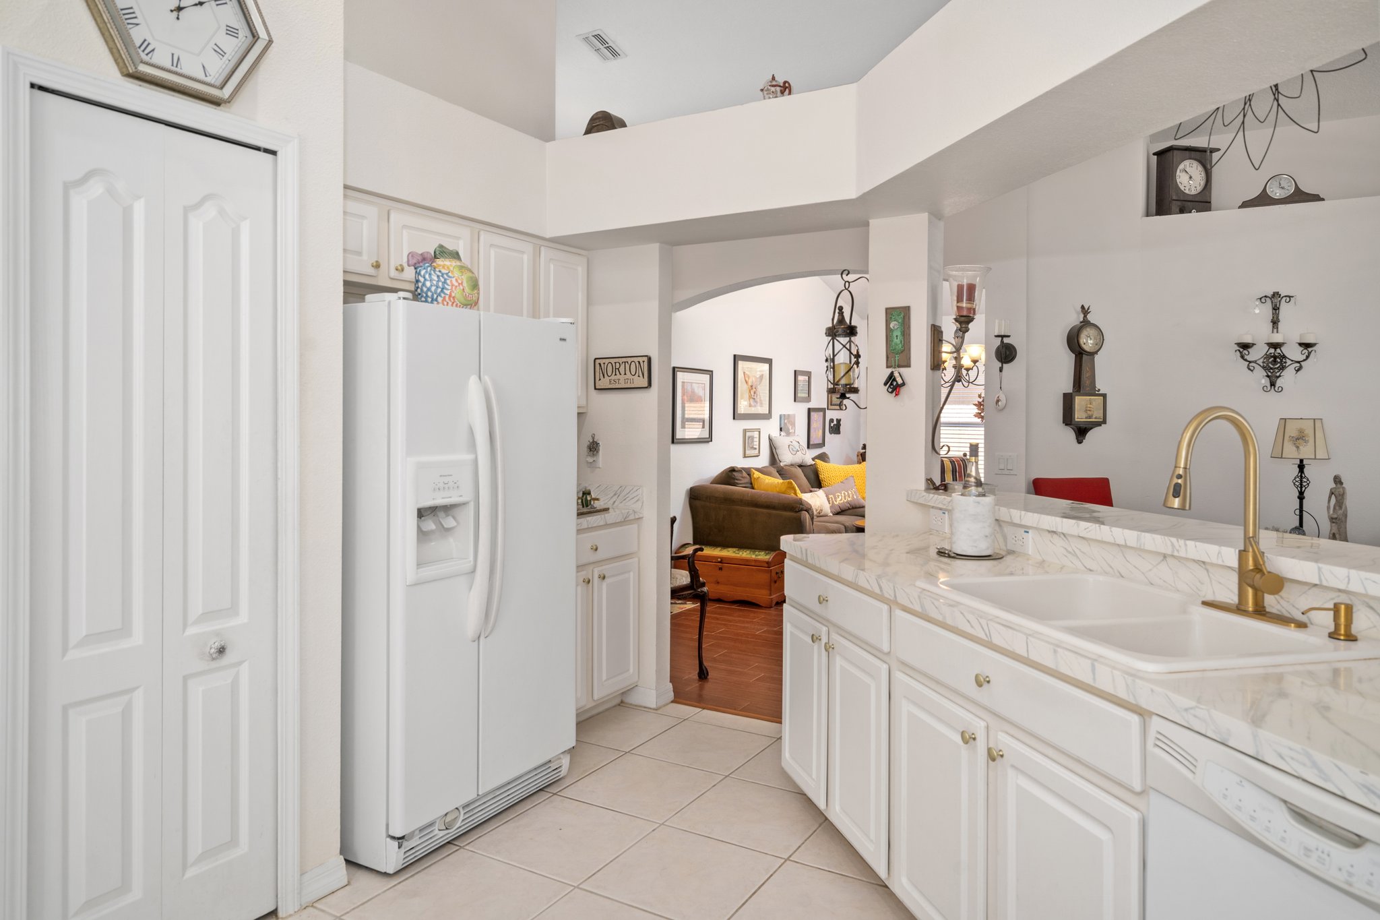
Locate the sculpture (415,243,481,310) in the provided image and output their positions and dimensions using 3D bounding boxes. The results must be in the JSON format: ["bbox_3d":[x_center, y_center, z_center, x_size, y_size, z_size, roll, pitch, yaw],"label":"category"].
[{"bbox_3d":[-0.827,-0.598,2.845,0.240,0.255,0.165,-1,2,-40],"label":"sculpture"}]

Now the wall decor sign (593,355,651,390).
[{"bbox_3d":[-0.319,-0.414,4.014,0.300,0.153,0.035,2,3,31],"label":"wall decor sign"}]

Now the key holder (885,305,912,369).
[{"bbox_3d":[0.801,-0.475,3.263,0.097,0.238,0.045,2,2,30],"label":"key holder"}]

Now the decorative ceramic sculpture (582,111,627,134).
[{"bbox_3d":[-0.360,-1.451,3.692,0.215,0.130,0.110,2,2,30],"label":"decorative ceramic sculpture"}]

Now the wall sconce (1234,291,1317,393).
[{"bbox_3d":[2.904,-0.585,4.185,0.338,0.498,0.170,2,3,31],"label":"wall sconce"}]

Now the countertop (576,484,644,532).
[{"bbox_3d":[-0.698,0.209,3.819,0.635,0.150,0.770,2,3,31],"label":"countertop"}]

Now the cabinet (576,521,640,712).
[{"bbox_3d":[-0.682,0.712,3.843,0.630,0.860,0.760,2,2,30],"label":"cabinet"}]

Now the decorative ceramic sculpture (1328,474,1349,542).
[{"bbox_3d":[3.054,0.234,3.971,0.095,0.325,0.085,2,3,34],"label":"decorative ceramic sculpture"}]

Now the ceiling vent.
[{"bbox_3d":[-0.568,-2.679,5.455,0.192,0.025,0.295,2,-11,31],"label":"ceiling vent"}]

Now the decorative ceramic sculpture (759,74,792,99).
[{"bbox_3d":[0.338,-1.431,3.281,0.140,0.140,0.095,2,2,23],"label":"decorative ceramic sculpture"}]

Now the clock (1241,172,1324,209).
[{"bbox_3d":[3.026,-1.373,4.313,0.365,0.179,0.100,2,3,31],"label":"clock"}]

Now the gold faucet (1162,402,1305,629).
[{"bbox_3d":[1.129,0.113,1.810,0.270,0.455,0.256,0,2,-15],"label":"gold faucet"}]

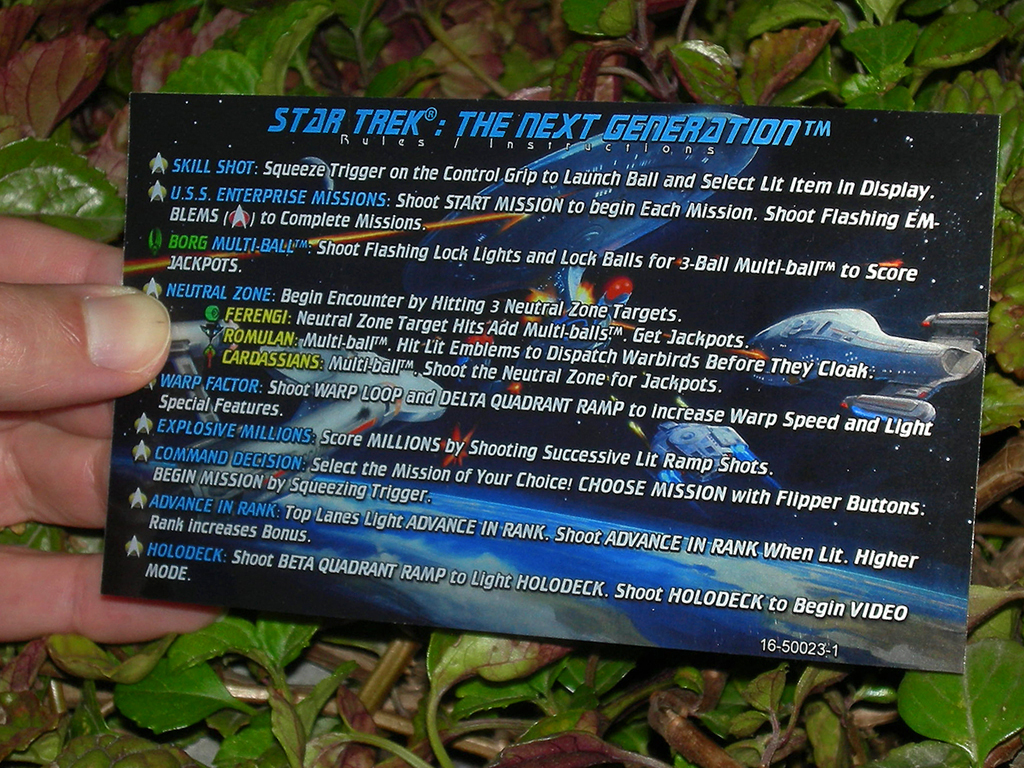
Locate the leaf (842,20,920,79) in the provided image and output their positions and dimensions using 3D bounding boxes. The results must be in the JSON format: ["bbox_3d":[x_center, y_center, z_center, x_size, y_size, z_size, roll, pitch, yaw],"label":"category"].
[{"bbox_3d":[0.074,-0.067,0.572,0.014,0.004,0.016,7,59,5],"label":"leaf"}]

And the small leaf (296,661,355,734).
[{"bbox_3d":[-0.034,0.058,0.532,0.004,0.016,0.008,25,13,-37],"label":"small leaf"}]

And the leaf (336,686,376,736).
[{"bbox_3d":[-0.029,0.061,0.538,0.005,0.003,0.011,-36,90,-35],"label":"leaf"}]

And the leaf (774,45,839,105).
[{"bbox_3d":[0.050,-0.052,0.484,0.012,0.006,0.010,0,52,0],"label":"leaf"}]

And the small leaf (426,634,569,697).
[{"bbox_3d":[-0.002,0.046,0.478,0.024,0.007,0.011,0,52,0],"label":"small leaf"}]

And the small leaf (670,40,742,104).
[{"bbox_3d":[0.033,-0.052,0.482,0.013,0.007,0.010,0,52,0],"label":"small leaf"}]

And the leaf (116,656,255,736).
[{"bbox_3d":[-0.055,0.053,0.482,0.022,0.004,0.013,7,52,6],"label":"leaf"}]

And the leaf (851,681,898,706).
[{"bbox_3d":[0.066,0.057,0.522,0.009,0.004,0.007,-3,37,-13],"label":"leaf"}]

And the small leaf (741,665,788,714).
[{"bbox_3d":[0.040,0.048,0.452,0.007,0.003,0.008,7,64,13],"label":"small leaf"}]

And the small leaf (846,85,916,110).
[{"bbox_3d":[0.061,-0.047,0.478,0.012,0.004,0.007,0,52,0],"label":"small leaf"}]

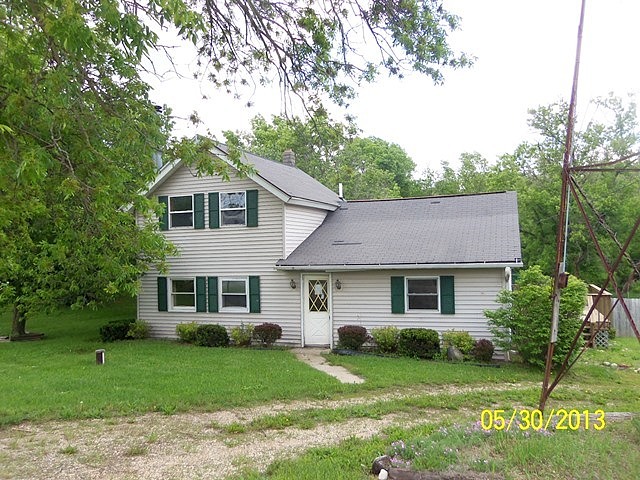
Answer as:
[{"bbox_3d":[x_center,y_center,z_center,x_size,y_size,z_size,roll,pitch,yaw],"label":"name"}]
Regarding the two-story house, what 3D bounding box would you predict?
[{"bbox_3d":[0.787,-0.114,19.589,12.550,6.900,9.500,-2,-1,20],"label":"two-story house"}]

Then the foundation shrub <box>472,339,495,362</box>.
[{"bbox_3d":[4.121,2.794,13.054,0.510,0.603,0.520,-2,-1,20],"label":"foundation shrub"}]

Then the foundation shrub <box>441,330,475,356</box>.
[{"bbox_3d":[3.542,2.676,13.354,0.830,0.660,0.750,-2,-1,20],"label":"foundation shrub"}]

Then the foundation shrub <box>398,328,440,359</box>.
[{"bbox_3d":[2.594,2.710,13.533,1.069,0.765,0.980,-2,-1,20],"label":"foundation shrub"}]

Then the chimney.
[{"bbox_3d":[-1.383,-3.660,23.356,0.440,0.870,0.440,-2,-1,20],"label":"chimney"}]

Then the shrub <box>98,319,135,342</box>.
[{"bbox_3d":[-6.665,2.996,17.083,1.200,0.760,1.100,-2,-1,20],"label":"shrub"}]

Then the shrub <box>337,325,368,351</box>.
[{"bbox_3d":[0.893,2.699,14.299,0.899,0.708,0.820,-2,-1,20],"label":"shrub"}]

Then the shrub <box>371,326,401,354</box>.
[{"bbox_3d":[1.761,2.714,13.947,0.800,0.746,0.770,-2,-1,20],"label":"shrub"}]

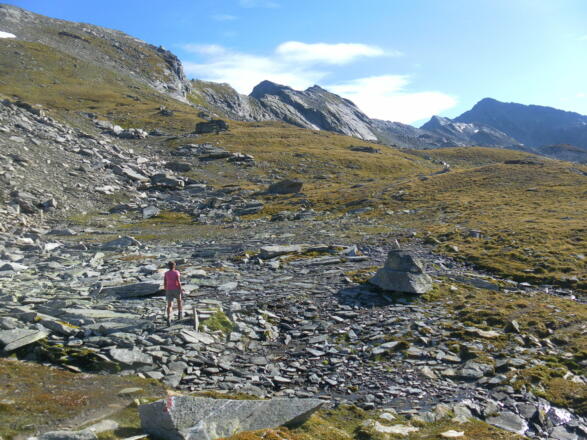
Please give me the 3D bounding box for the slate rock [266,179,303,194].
[{"bbox_3d":[-0.743,-2.766,49.000,2.900,1.250,2.000,0,1,0],"label":"slate rock"}]

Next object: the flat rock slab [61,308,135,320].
[{"bbox_3d":[-5.362,2.612,16.400,2.100,0.190,1.000,0,1,0],"label":"flat rock slab"}]

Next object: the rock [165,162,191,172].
[{"bbox_3d":[-10.950,-5.043,57.000,2.450,0.900,1.700,0,1,0],"label":"rock"}]

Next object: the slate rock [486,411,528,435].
[{"bbox_3d":[2.705,2.559,7.500,0.520,0.170,0.380,0,1,0],"label":"slate rock"}]

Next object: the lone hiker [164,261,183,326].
[{"bbox_3d":[-3.084,1.902,15.250,0.470,1.660,0.420,0,1,-3],"label":"lone hiker"}]

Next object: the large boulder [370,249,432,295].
[{"bbox_3d":[3.751,1.823,20.800,2.200,1.550,1.800,0,1,0],"label":"large boulder"}]

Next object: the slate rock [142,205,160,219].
[{"bbox_3d":[-9.572,-0.573,40.000,1.200,0.850,1.000,0,1,0],"label":"slate rock"}]

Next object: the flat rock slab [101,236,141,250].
[{"bbox_3d":[-8.600,1.168,29.500,1.950,0.580,1.400,0,1,0],"label":"flat rock slab"}]

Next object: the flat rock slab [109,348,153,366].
[{"bbox_3d":[-3.186,2.688,11.600,0.840,0.220,0.500,0,1,0],"label":"flat rock slab"}]

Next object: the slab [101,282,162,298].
[{"bbox_3d":[-5.089,2.222,18.700,2.000,0.380,1.100,0,1,0],"label":"slab"}]

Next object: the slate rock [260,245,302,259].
[{"bbox_3d":[-0.624,1.513,28.500,2.100,0.500,1.200,0,1,0],"label":"slate rock"}]

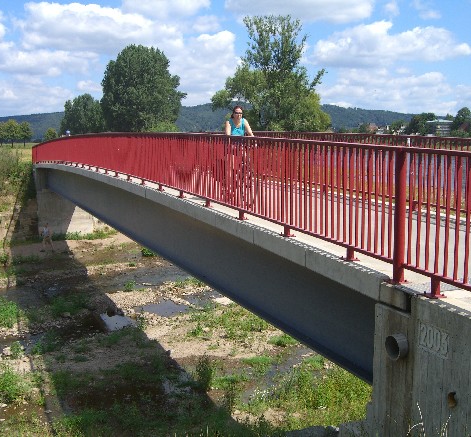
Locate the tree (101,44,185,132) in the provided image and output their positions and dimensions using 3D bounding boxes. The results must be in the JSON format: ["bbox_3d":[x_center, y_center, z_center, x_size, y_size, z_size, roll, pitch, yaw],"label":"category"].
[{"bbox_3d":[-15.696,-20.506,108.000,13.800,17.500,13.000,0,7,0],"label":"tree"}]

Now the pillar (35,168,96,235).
[{"bbox_3d":[-11.475,-1.169,42.941,3.700,4.300,1.400,-3,8,-22],"label":"pillar"}]

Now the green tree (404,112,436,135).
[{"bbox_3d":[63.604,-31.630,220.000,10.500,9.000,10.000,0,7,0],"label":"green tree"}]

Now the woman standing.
[{"bbox_3d":[0.059,-0.854,9.500,0.500,1.640,0.380,1,7,12],"label":"woman standing"}]

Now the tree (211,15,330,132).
[{"bbox_3d":[3.938,-15.077,72.000,13.000,15.200,12.000,0,7,0],"label":"tree"}]

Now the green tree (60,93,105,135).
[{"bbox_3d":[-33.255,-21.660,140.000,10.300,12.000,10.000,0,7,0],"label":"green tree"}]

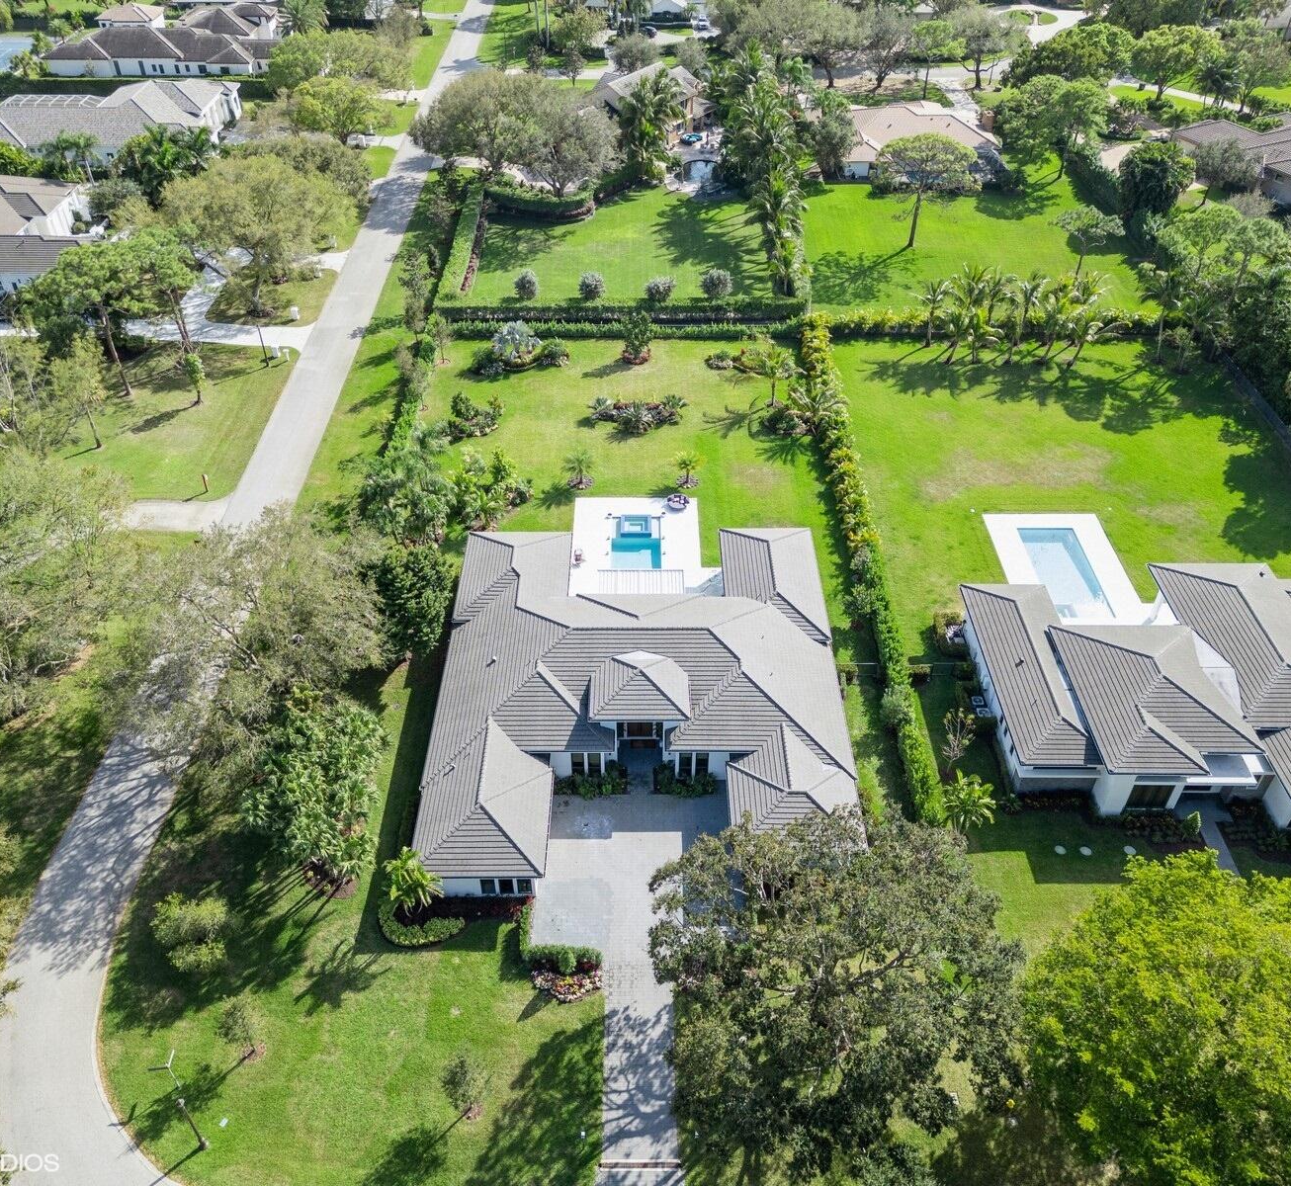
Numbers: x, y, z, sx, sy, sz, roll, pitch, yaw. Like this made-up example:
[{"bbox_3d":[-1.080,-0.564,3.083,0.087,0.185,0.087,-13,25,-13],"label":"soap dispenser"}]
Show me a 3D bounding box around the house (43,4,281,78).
[{"bbox_3d":[-88.000,-106.470,208.500,43.000,7.500,30.000,0,41,0],"label":"house"}]

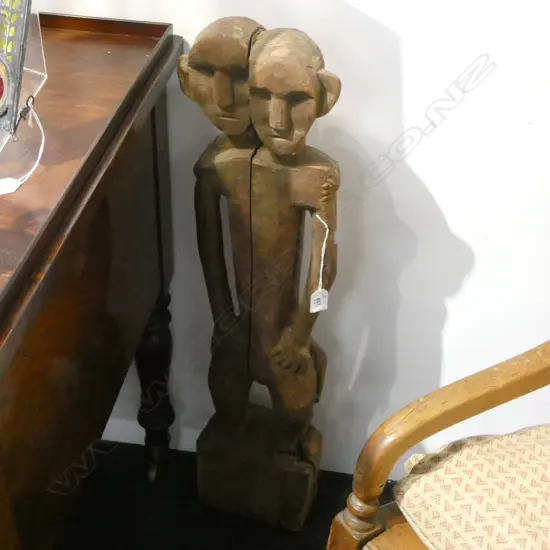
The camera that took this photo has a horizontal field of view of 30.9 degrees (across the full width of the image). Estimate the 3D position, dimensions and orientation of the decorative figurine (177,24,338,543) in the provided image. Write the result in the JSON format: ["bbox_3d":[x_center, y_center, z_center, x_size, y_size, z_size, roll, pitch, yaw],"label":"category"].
[{"bbox_3d":[-0.017,0.026,1.446,0.195,0.820,0.143,9,34,10],"label":"decorative figurine"}]

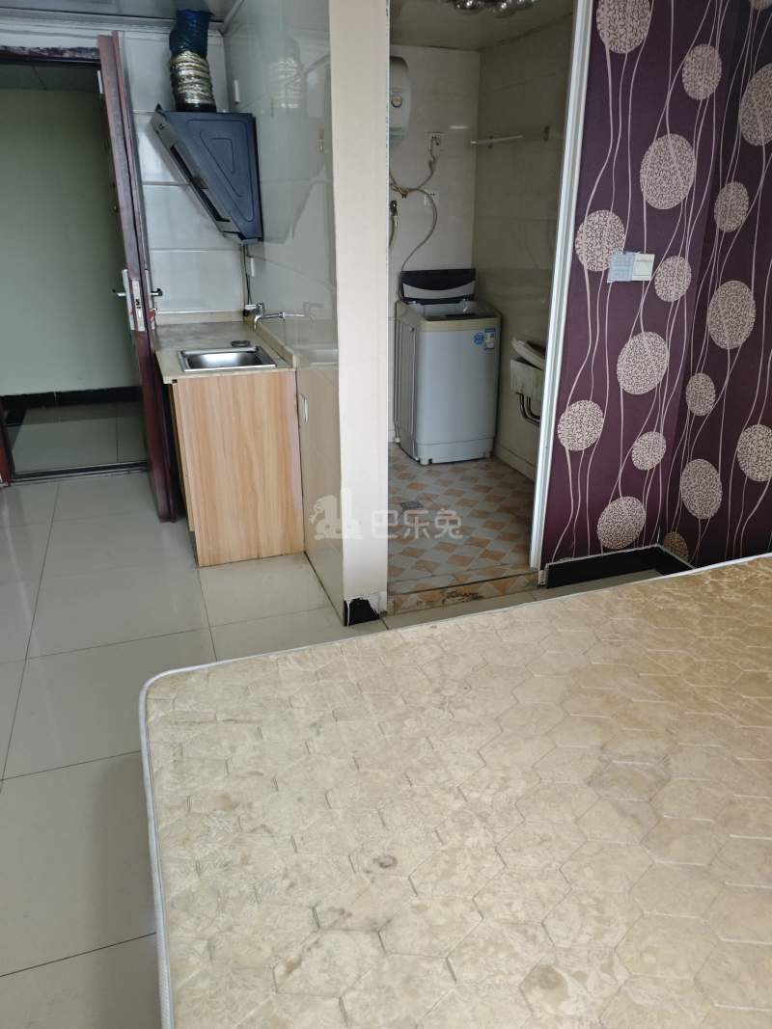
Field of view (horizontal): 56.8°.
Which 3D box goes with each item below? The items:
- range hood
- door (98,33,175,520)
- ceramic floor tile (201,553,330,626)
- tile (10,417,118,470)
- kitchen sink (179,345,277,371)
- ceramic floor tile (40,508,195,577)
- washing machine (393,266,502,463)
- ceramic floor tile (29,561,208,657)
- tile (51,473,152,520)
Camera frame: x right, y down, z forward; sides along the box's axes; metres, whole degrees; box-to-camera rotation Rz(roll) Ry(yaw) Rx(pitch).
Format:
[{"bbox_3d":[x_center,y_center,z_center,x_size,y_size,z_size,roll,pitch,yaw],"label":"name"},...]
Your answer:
[{"bbox_3d":[-0.866,-1.586,3.366,0.417,0.527,0.657,-8,26,-17],"label":"range hood"},{"bbox_3d":[-1.196,-1.054,3.465,0.060,2.020,0.831,-8,26,-17],"label":"door"},{"bbox_3d":[-0.527,0.285,3.003,0.476,0.010,0.577,-8,26,-17],"label":"ceramic floor tile"},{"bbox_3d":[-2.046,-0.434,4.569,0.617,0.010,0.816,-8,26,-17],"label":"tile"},{"bbox_3d":[-0.708,-0.615,3.172,0.370,0.174,0.453,-8,26,-17],"label":"kitchen sink"},{"bbox_3d":[-1.248,0.118,3.361,0.624,0.010,0.597,-8,26,-17],"label":"ceramic floor tile"},{"bbox_3d":[0.355,-0.895,4.313,0.492,1.065,0.458,-8,26,-17],"label":"washing machine"},{"bbox_3d":[-1.020,0.345,2.758,0.600,0.010,0.600,-8,24,-18],"label":"ceramic floor tile"},{"bbox_3d":[-1.440,-0.116,3.875,0.624,0.010,0.597,-8,26,-17],"label":"tile"}]

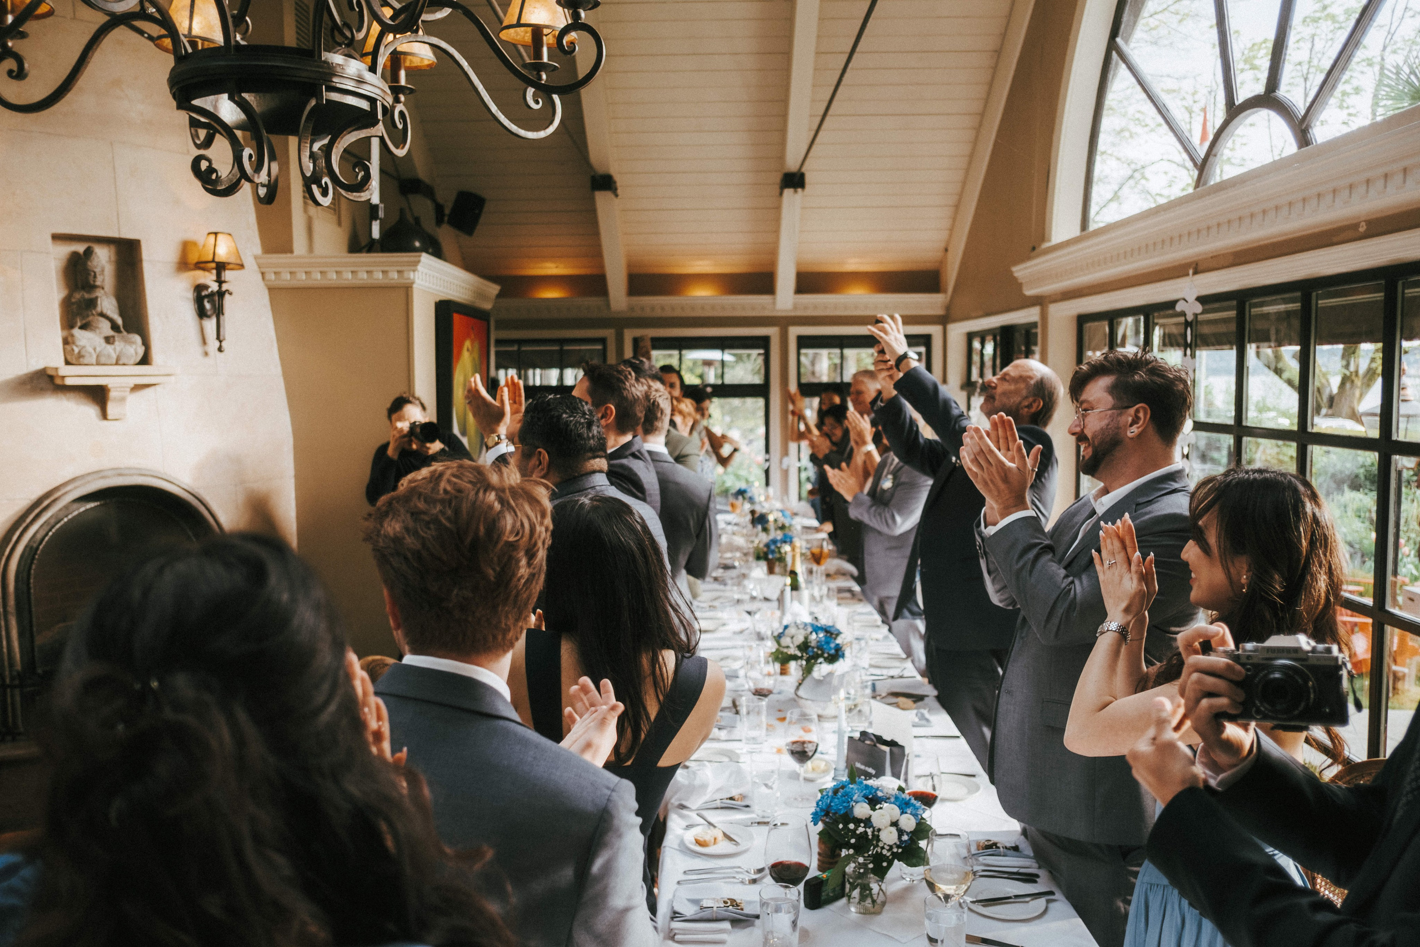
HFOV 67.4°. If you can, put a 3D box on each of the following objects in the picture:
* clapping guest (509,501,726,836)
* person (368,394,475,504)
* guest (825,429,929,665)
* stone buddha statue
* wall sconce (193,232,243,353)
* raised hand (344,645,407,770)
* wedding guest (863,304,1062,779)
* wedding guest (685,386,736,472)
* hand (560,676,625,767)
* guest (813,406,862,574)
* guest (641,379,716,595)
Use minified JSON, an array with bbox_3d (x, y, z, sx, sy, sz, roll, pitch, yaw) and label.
[{"bbox_3d":[-0.159,0.799,1.989,0.420,1.526,0.360,-1,5,-4],"label":"clapping guest"},{"bbox_3d":[-1.178,0.520,4.376,0.470,1.679,0.440,-3,6,-27],"label":"person"},{"bbox_3d":[0.832,0.437,4.925,0.520,1.692,0.500,-3,6,-26],"label":"guest"},{"bbox_3d":[-2.334,-0.647,4.100,0.170,0.457,0.280,4,7,44],"label":"stone buddha statue"},{"bbox_3d":[-1.894,-0.696,4.100,0.230,0.461,0.175,4,7,44],"label":"wall sconce"},{"bbox_3d":[-0.343,0.249,1.080,0.085,0.155,0.080,1,5,17],"label":"raised hand"},{"bbox_3d":[0.775,0.475,3.286,0.580,1.913,0.480,-1,5,-2],"label":"wedding guest"},{"bbox_3d":[-0.014,0.280,6.876,0.460,1.678,0.440,2,6,27],"label":"wedding guest"},{"bbox_3d":[-0.168,0.358,1.500,0.100,0.155,0.100,0,5,11],"label":"hand"},{"bbox_3d":[0.714,0.394,6.071,0.460,1.575,0.460,-4,6,-31],"label":"guest"},{"bbox_3d":[-0.184,0.527,3.878,0.500,1.729,0.380,0,5,4],"label":"guest"}]

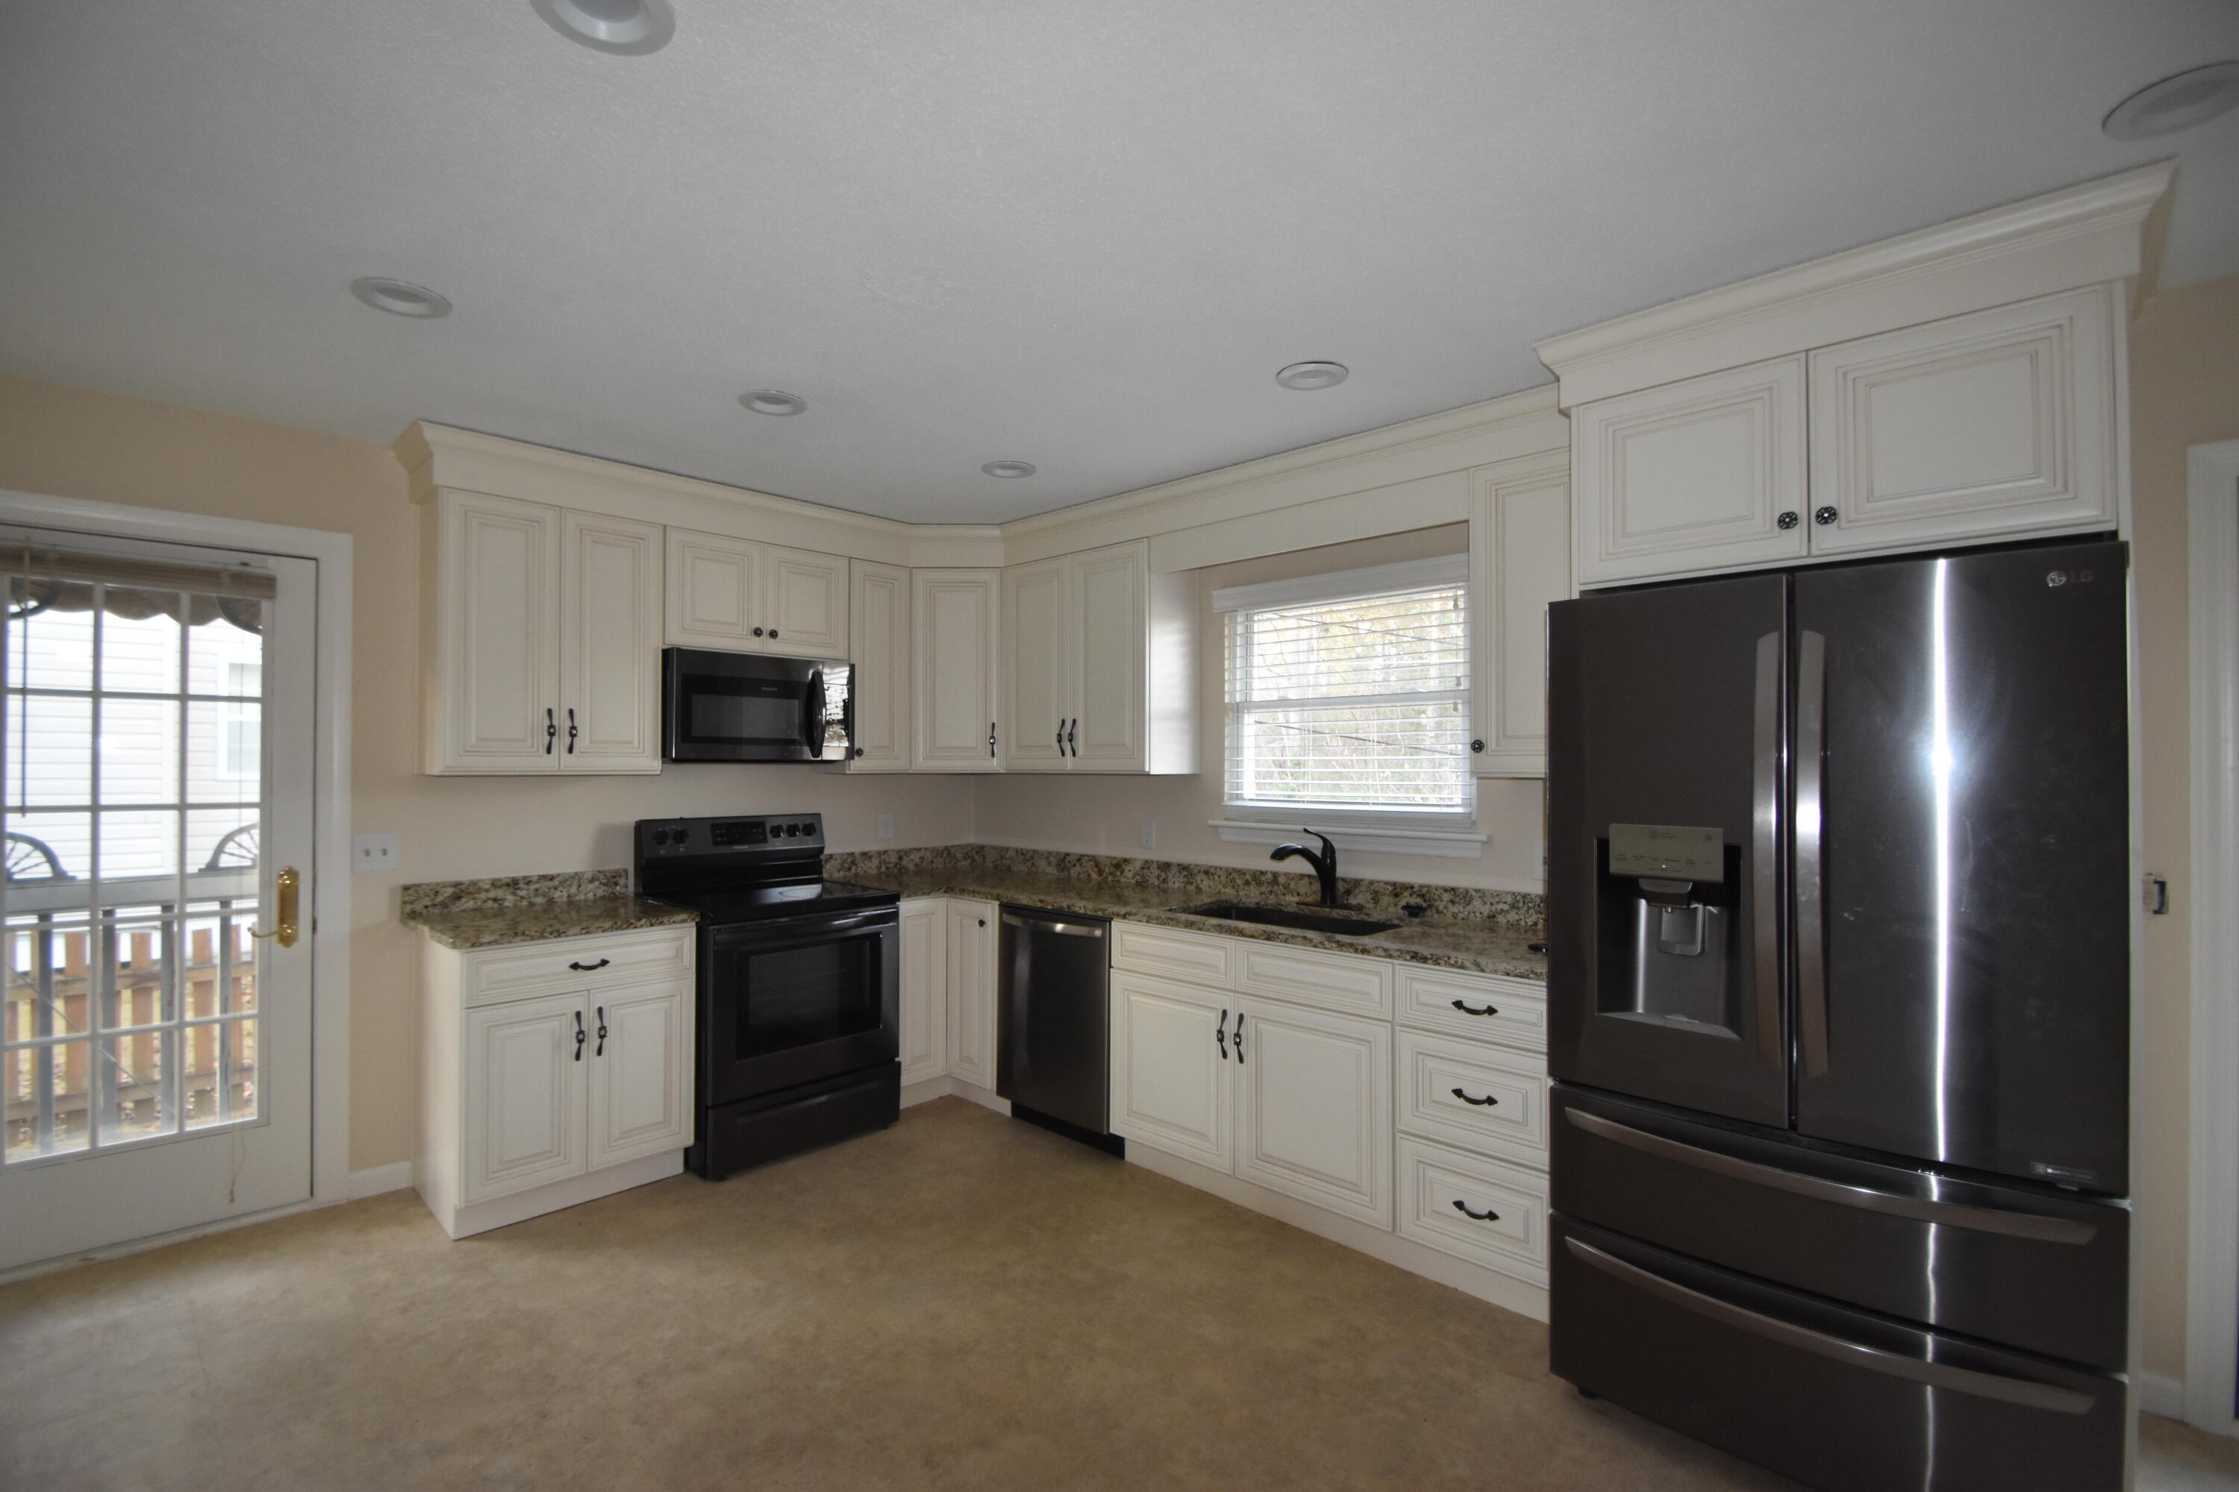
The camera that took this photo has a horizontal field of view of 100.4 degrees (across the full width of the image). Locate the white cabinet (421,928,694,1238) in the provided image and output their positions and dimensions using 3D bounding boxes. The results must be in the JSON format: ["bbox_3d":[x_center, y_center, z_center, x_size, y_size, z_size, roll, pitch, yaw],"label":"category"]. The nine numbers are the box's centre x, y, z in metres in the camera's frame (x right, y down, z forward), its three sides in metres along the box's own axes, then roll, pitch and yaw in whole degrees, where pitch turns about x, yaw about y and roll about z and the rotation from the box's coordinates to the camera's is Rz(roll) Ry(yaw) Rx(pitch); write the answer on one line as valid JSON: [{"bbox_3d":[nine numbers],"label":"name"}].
[{"bbox_3d":[-1.900,1.035,3.145,0.633,0.872,0.664,-1,-2,43],"label":"white cabinet"}]

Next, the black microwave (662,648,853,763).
[{"bbox_3d":[-1.506,-0.148,3.785,0.395,0.426,0.761,-1,-2,43],"label":"black microwave"}]

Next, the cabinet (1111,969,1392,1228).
[{"bbox_3d":[0.573,1.063,3.140,1.062,0.586,0.614,-1,-2,43],"label":"cabinet"}]

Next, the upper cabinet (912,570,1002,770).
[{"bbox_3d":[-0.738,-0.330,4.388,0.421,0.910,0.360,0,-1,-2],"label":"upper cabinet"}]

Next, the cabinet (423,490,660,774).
[{"bbox_3d":[-2.018,-0.357,3.277,0.325,0.910,0.675,-1,-2,43],"label":"cabinet"}]

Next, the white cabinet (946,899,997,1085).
[{"bbox_3d":[-0.402,1.002,4.071,0.335,0.754,0.612,-1,-2,43],"label":"white cabinet"}]

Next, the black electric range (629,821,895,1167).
[{"bbox_3d":[-1.365,0.890,3.631,0.695,1.185,0.762,-1,-2,43],"label":"black electric range"}]

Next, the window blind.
[{"bbox_3d":[0.775,-0.193,3.400,1.040,0.880,0.070,-1,-2,43],"label":"window blind"}]

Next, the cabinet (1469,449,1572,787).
[{"bbox_3d":[1.278,-0.359,2.761,0.350,0.919,0.324,-1,-2,43],"label":"cabinet"}]

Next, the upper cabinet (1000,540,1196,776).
[{"bbox_3d":[-0.098,-0.338,4.038,0.872,0.910,0.330,-1,-2,43],"label":"upper cabinet"}]

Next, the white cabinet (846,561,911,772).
[{"bbox_3d":[-1.166,-0.338,4.205,0.324,0.921,0.307,-1,-2,43],"label":"white cabinet"}]

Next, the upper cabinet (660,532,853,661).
[{"bbox_3d":[-1.526,-0.581,3.808,0.325,0.436,0.764,-1,-2,43],"label":"upper cabinet"}]

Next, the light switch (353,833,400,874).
[{"bbox_3d":[-2.429,0.349,3.050,0.012,0.120,0.120,-1,-2,43],"label":"light switch"}]

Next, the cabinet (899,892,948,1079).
[{"bbox_3d":[-1.051,1.000,4.065,0.612,0.754,0.285,-1,-2,43],"label":"cabinet"}]

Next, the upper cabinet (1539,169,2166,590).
[{"bbox_3d":[1.654,-0.689,2.202,1.050,0.620,0.640,-1,-2,43],"label":"upper cabinet"}]

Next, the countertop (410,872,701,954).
[{"bbox_3d":[-1.911,0.536,3.147,0.655,0.133,0.704,-1,-2,43],"label":"countertop"}]

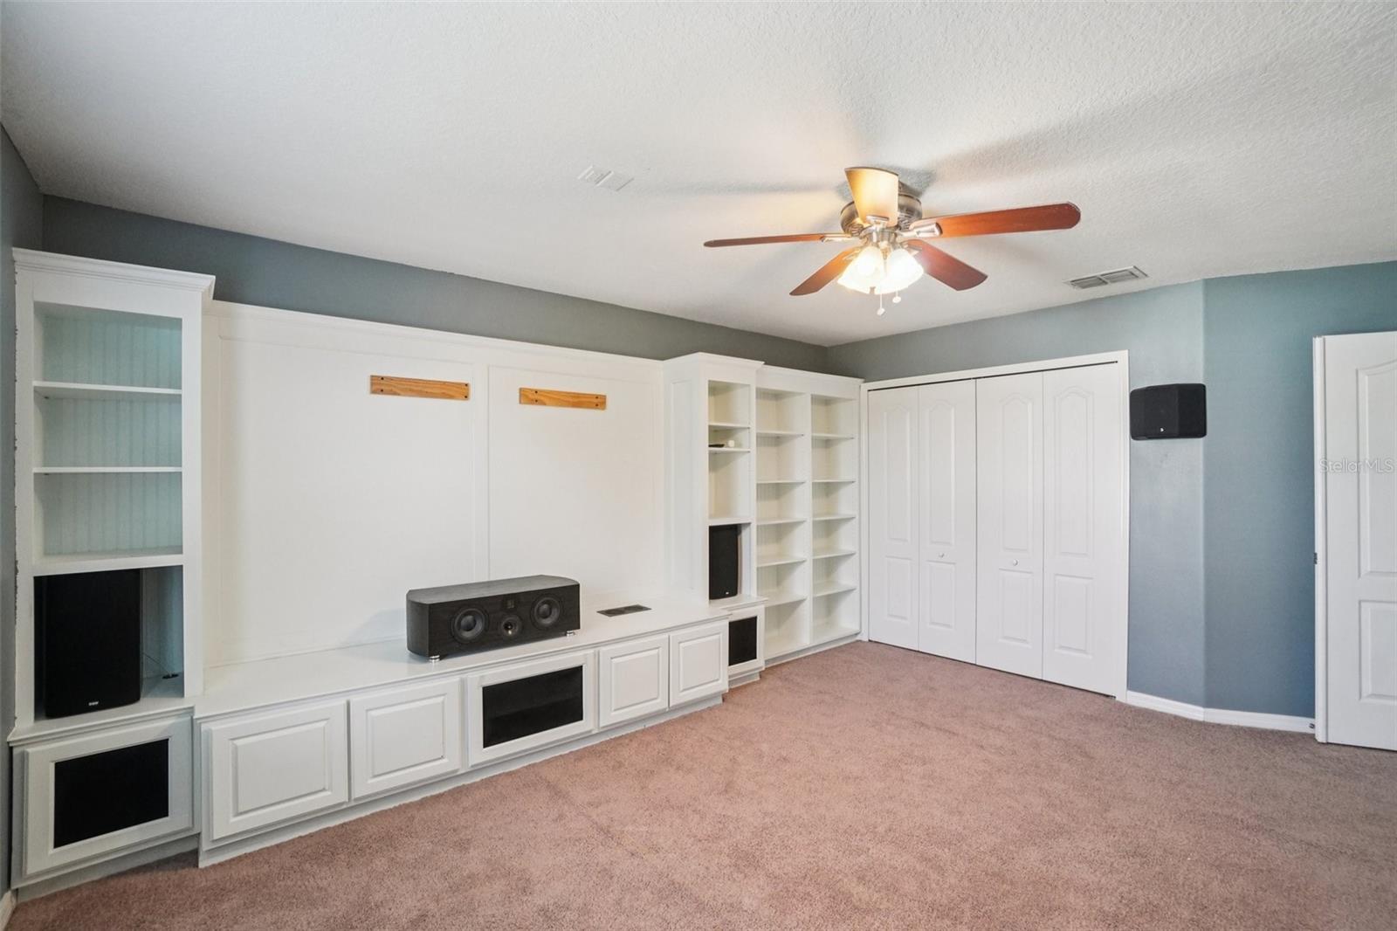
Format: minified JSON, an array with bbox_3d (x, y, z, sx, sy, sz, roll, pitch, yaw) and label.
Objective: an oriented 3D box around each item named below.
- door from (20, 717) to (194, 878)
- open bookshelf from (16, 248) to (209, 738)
[{"bbox_3d":[-1.969,1.093,1.963,0.399,0.398,0.025,0,0,-38],"label":"door"},{"bbox_3d":[-2.157,0.078,2.206,0.505,1.570,0.450,0,0,-38],"label":"open bookshelf"}]

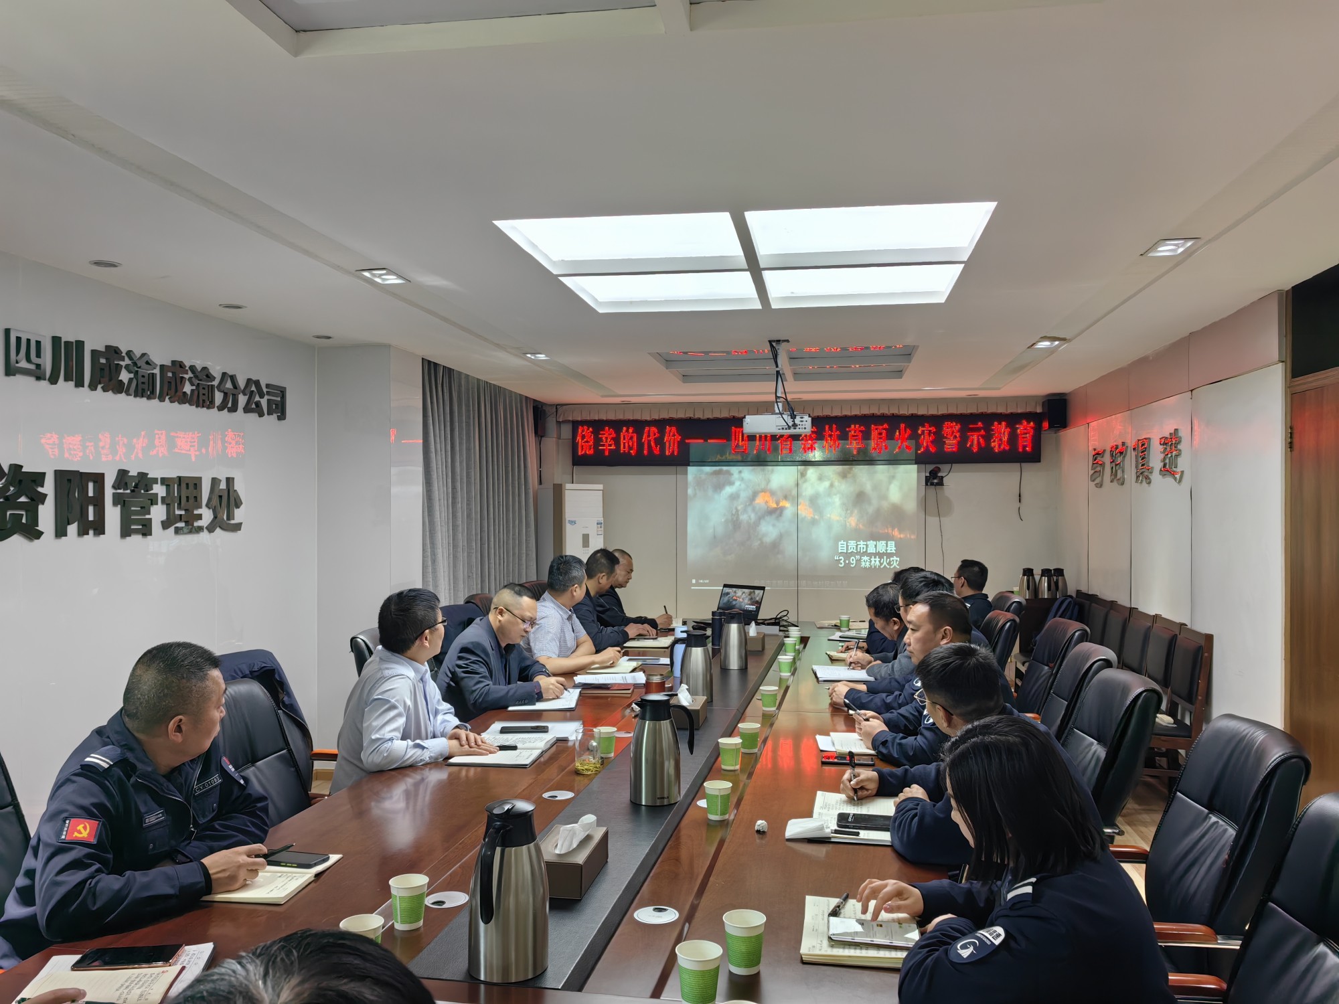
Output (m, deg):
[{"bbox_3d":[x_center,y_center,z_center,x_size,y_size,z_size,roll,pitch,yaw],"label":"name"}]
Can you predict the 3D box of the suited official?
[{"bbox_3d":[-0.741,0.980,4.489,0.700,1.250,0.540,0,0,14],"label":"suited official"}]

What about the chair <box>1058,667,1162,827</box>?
[{"bbox_3d":[1.196,1.079,3.431,0.670,1.040,0.620,0,0,5],"label":"chair"}]

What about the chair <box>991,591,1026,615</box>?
[{"bbox_3d":[1.841,1.104,6.541,0.670,1.040,0.620,0,0,7],"label":"chair"}]

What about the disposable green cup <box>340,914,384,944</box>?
[{"bbox_3d":[-0.513,0.746,1.745,0.075,0.085,0.075,0,0,0],"label":"disposable green cup"}]

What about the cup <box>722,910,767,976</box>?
[{"bbox_3d":[0.128,0.747,1.768,0.075,0.085,0.075,0,0,0],"label":"cup"}]

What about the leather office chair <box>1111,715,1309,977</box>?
[{"bbox_3d":[1.130,1.072,2.612,0.670,1.040,0.620,0,0,6],"label":"leather office chair"}]

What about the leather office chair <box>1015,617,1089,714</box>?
[{"bbox_3d":[1.587,1.091,4.941,0.670,1.040,0.620,0,0,2],"label":"leather office chair"}]

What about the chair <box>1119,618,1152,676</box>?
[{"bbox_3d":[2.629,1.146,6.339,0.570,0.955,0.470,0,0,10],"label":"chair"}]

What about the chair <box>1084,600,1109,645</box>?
[{"bbox_3d":[2.791,1.154,7.292,0.570,0.955,0.470,0,0,10],"label":"chair"}]

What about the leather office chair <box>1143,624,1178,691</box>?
[{"bbox_3d":[2.551,1.142,5.878,0.570,0.955,0.470,0,0,10],"label":"leather office chair"}]

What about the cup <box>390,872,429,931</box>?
[{"bbox_3d":[-0.484,0.746,1.948,0.075,0.085,0.075,0,0,0],"label":"cup"}]

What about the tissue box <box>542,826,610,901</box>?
[{"bbox_3d":[-0.214,0.755,2.202,0.118,0.070,0.238,0,0,9],"label":"tissue box"}]

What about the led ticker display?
[{"bbox_3d":[1.097,-0.514,8.826,3.920,0.396,0.090,0,0,10],"label":"led ticker display"}]

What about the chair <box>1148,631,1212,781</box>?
[{"bbox_3d":[2.373,1.094,5.226,0.520,0.930,0.430,0,0,9],"label":"chair"}]

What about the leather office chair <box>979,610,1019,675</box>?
[{"bbox_3d":[1.489,1.096,5.591,0.670,1.040,0.620,0,0,6],"label":"leather office chair"}]

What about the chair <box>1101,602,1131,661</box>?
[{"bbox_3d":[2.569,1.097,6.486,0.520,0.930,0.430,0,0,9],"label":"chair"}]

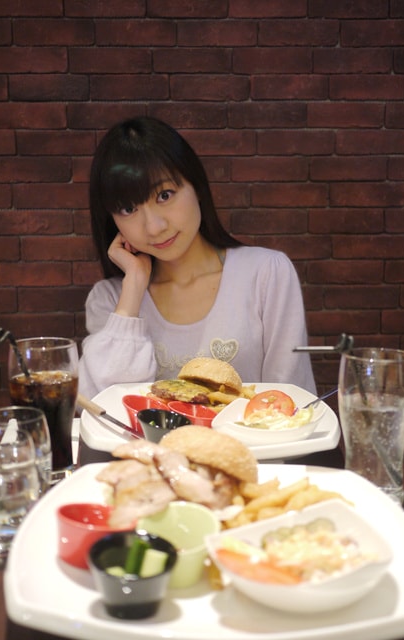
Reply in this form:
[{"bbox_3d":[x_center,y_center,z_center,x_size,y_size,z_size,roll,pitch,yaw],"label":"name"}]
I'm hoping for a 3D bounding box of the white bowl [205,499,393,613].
[{"bbox_3d":[0.074,0.187,0.570,0.132,0.052,0.108,-5,10,-27],"label":"white bowl"}]

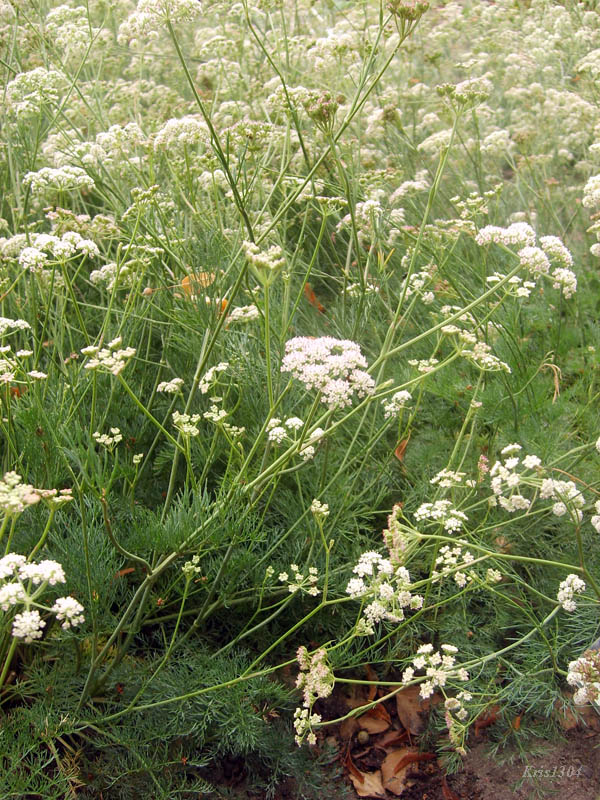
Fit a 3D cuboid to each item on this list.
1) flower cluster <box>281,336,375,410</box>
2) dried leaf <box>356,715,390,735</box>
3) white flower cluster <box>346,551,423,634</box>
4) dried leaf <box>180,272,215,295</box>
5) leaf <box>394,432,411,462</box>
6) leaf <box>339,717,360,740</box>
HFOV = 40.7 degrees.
[{"bbox_3d":[0.026,-0.025,0.770,0.088,0.033,0.085,0,35,0],"label":"flower cluster"},{"bbox_3d":[0.088,0.393,0.980,0.039,0.012,0.026,0,35,0],"label":"dried leaf"},{"bbox_3d":[0.088,0.200,0.840,0.078,0.045,0.072,0,35,0],"label":"white flower cluster"},{"bbox_3d":[-0.171,-0.194,1.350,0.056,0.028,0.030,0,35,0],"label":"dried leaf"},{"bbox_3d":[0.139,0.065,1.100,0.021,0.036,0.020,0,35,0],"label":"leaf"},{"bbox_3d":[0.060,0.398,0.980,0.027,0.012,0.032,0,35,0],"label":"leaf"}]

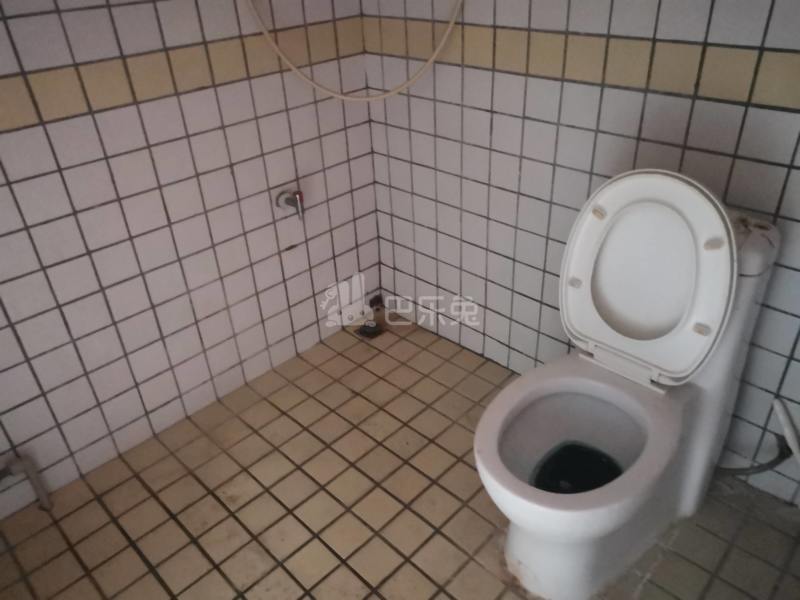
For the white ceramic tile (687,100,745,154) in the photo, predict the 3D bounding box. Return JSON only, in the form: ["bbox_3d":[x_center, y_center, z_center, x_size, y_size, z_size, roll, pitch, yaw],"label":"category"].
[{"bbox_3d":[0.647,-0.354,1.279,0.100,0.100,0.010,26,42,38],"label":"white ceramic tile"}]

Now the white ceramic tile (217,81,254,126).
[{"bbox_3d":[-0.429,-0.516,1.631,0.098,0.098,0.010,-29,40,-35],"label":"white ceramic tile"}]

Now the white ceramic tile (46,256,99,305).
[{"bbox_3d":[-0.790,-0.051,1.512,0.010,0.100,0.100,26,42,38],"label":"white ceramic tile"}]

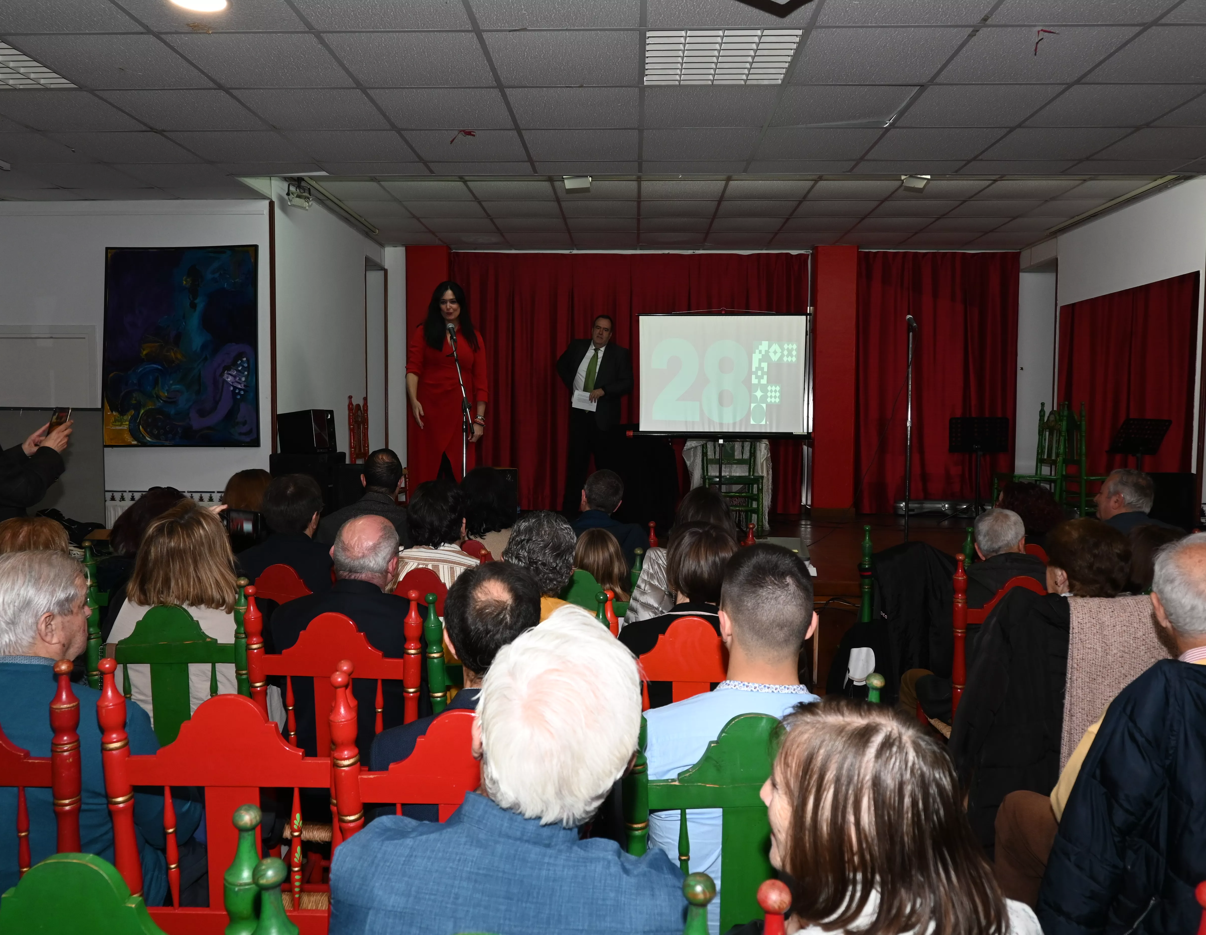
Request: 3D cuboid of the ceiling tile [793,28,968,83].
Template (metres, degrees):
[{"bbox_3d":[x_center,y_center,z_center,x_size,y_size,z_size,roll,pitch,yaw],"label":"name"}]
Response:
[{"bbox_3d":[1.055,-1.600,3.641,0.600,0.025,0.600,1,3,2],"label":"ceiling tile"}]

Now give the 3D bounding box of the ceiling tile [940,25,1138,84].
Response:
[{"bbox_3d":[1.656,-1.597,3.617,0.600,0.020,0.600,0,3,2],"label":"ceiling tile"}]

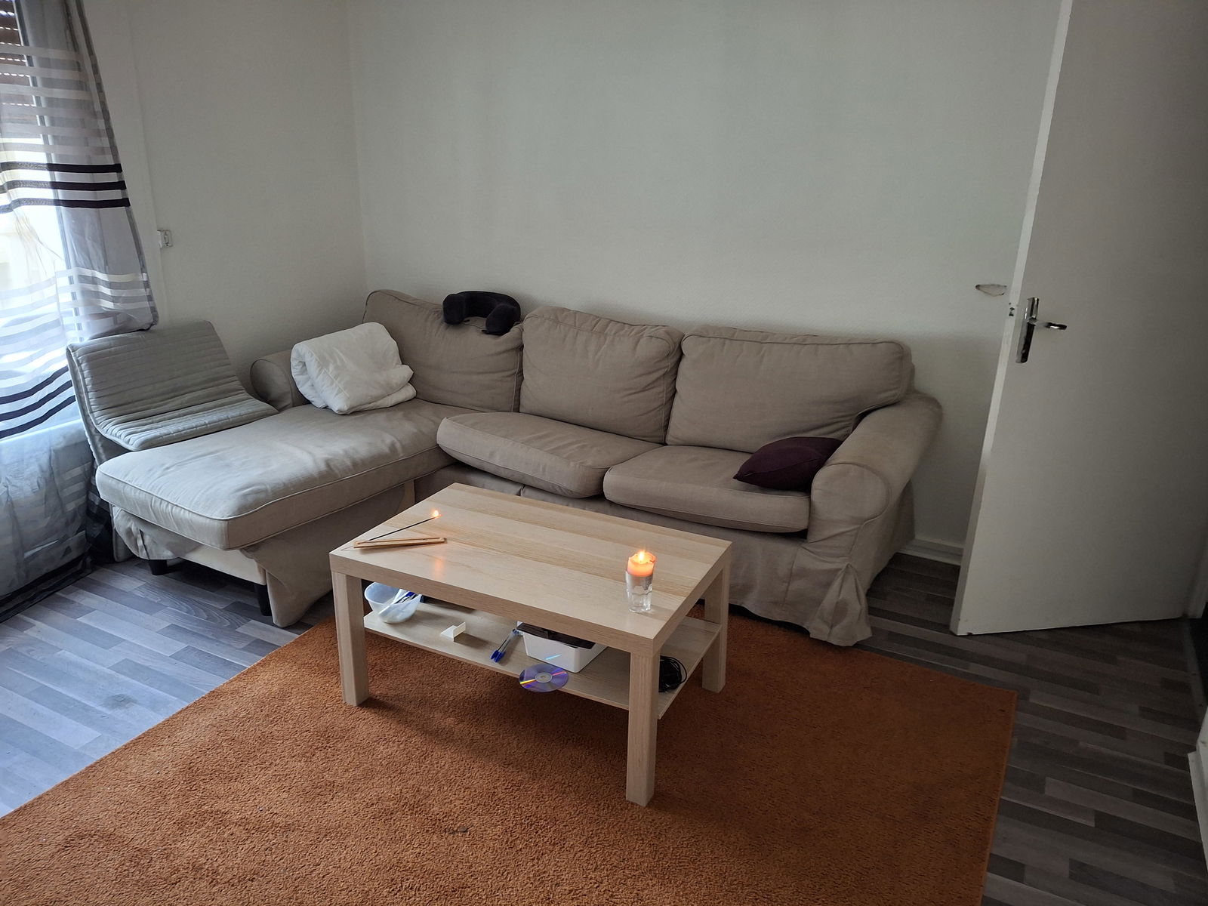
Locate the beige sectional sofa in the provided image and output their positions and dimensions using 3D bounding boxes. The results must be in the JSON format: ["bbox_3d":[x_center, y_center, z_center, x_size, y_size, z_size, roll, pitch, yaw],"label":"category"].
[{"bbox_3d":[-0.337,0.012,3.045,2.560,0.850,1.635,11,22,27],"label":"beige sectional sofa"}]

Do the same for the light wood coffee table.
[{"bbox_3d":[-0.182,0.458,2.364,0.900,0.450,0.550,10,21,24],"label":"light wood coffee table"}]

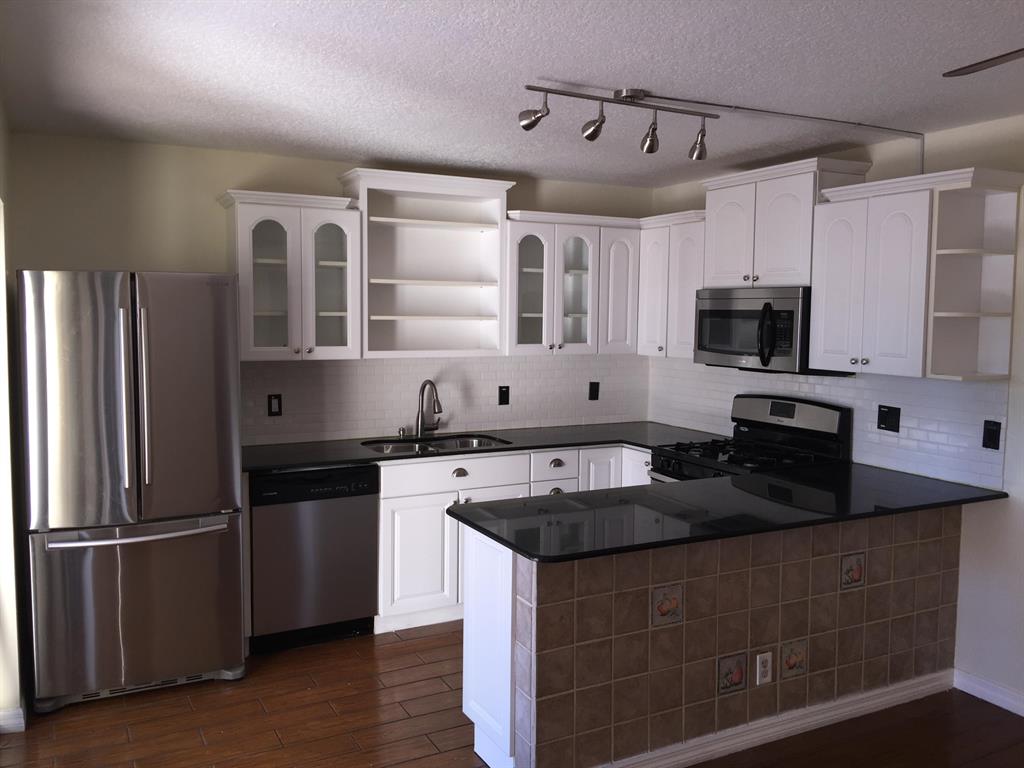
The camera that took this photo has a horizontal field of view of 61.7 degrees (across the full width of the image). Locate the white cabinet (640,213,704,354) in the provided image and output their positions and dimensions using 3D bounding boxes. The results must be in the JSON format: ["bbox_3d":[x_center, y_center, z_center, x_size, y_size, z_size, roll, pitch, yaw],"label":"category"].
[{"bbox_3d":[1.049,-0.551,4.981,0.329,0.780,0.621,-2,5,-27],"label":"white cabinet"}]

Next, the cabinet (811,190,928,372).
[{"bbox_3d":[1.690,-0.433,3.827,0.327,0.766,0.612,-2,5,-27],"label":"cabinet"}]

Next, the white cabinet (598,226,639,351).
[{"bbox_3d":[0.578,-0.570,5.318,0.293,0.766,0.327,-2,5,-27],"label":"white cabinet"}]

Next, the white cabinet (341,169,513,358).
[{"bbox_3d":[-0.464,-0.628,4.697,0.889,0.956,0.367,-2,5,-27],"label":"white cabinet"}]

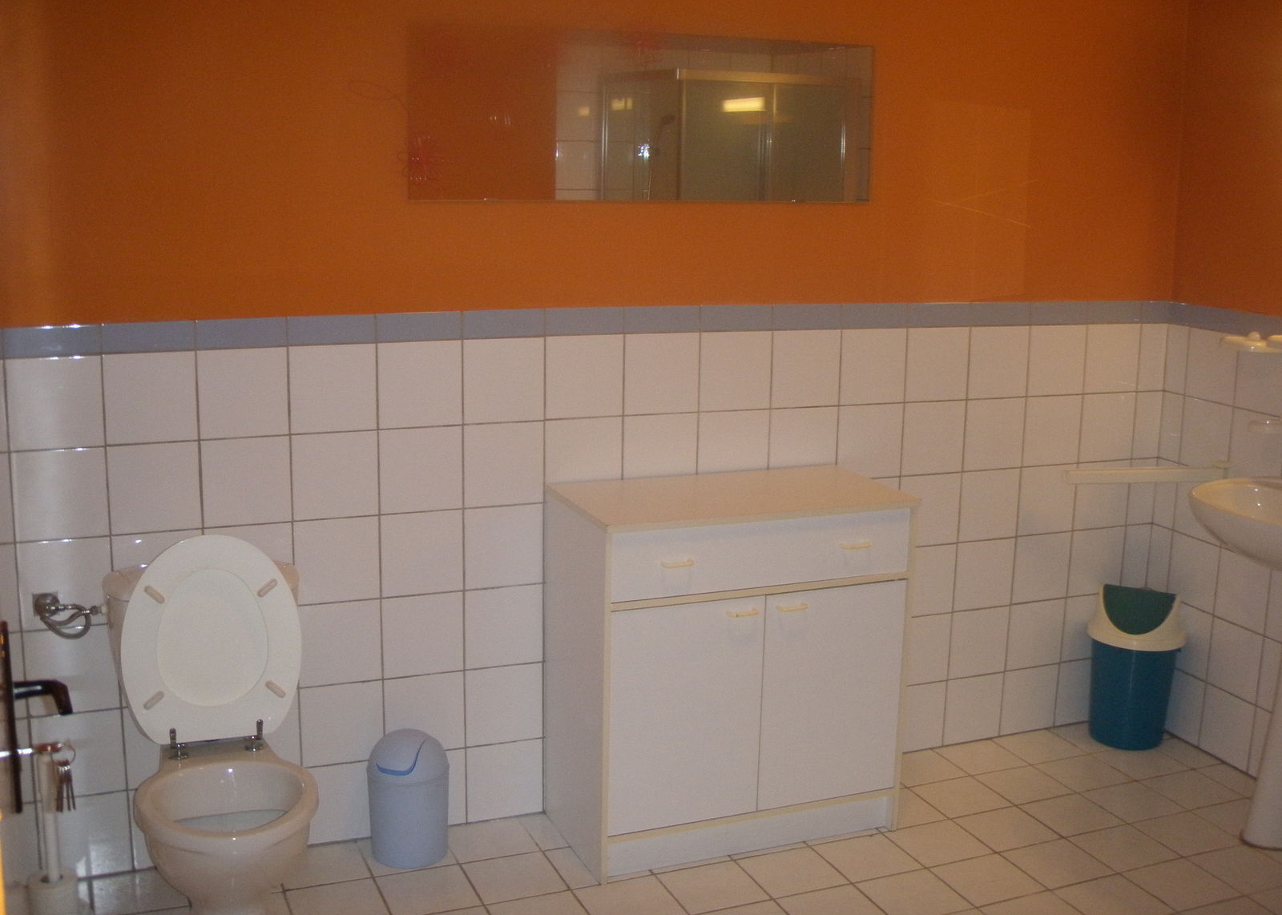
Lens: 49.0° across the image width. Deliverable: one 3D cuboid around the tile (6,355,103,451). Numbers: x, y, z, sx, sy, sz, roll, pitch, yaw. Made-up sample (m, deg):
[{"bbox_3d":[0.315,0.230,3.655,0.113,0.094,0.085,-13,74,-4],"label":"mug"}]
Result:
[{"bbox_3d":[-1.217,-0.116,2.924,0.200,0.200,0.010,-4,12,-22],"label":"tile"}]

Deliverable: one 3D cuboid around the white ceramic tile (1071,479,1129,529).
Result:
[{"bbox_3d":[1.327,0.109,4.051,0.200,0.200,0.010,-4,12,-22],"label":"white ceramic tile"}]

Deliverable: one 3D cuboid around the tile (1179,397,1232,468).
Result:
[{"bbox_3d":[1.574,-0.059,3.916,0.010,0.200,0.200,-3,12,-21],"label":"tile"}]

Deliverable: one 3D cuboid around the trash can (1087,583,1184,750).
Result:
[{"bbox_3d":[1.414,0.589,4.043,0.272,0.460,0.272,7,13,29],"label":"trash can"}]

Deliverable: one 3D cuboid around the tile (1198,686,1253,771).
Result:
[{"bbox_3d":[1.634,0.748,3.917,0.010,0.198,0.198,-4,13,-22],"label":"tile"}]

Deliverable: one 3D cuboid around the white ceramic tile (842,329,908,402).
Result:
[{"bbox_3d":[0.606,-0.236,3.672,0.198,0.198,0.010,-4,13,-22],"label":"white ceramic tile"}]

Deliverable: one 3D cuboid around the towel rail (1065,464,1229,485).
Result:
[{"bbox_3d":[1.355,0.046,3.770,0.500,0.042,0.035,-1,12,-12],"label":"towel rail"}]

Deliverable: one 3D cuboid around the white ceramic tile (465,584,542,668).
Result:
[{"bbox_3d":[-0.331,0.411,3.421,0.198,0.198,0.010,-4,12,-22],"label":"white ceramic tile"}]

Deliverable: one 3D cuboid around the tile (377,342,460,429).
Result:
[{"bbox_3d":[-0.506,-0.166,3.227,0.199,0.199,0.010,-4,12,-22],"label":"tile"}]

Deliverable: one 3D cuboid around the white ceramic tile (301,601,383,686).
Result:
[{"bbox_3d":[-0.701,0.433,3.283,0.199,0.199,0.010,-4,12,-22],"label":"white ceramic tile"}]

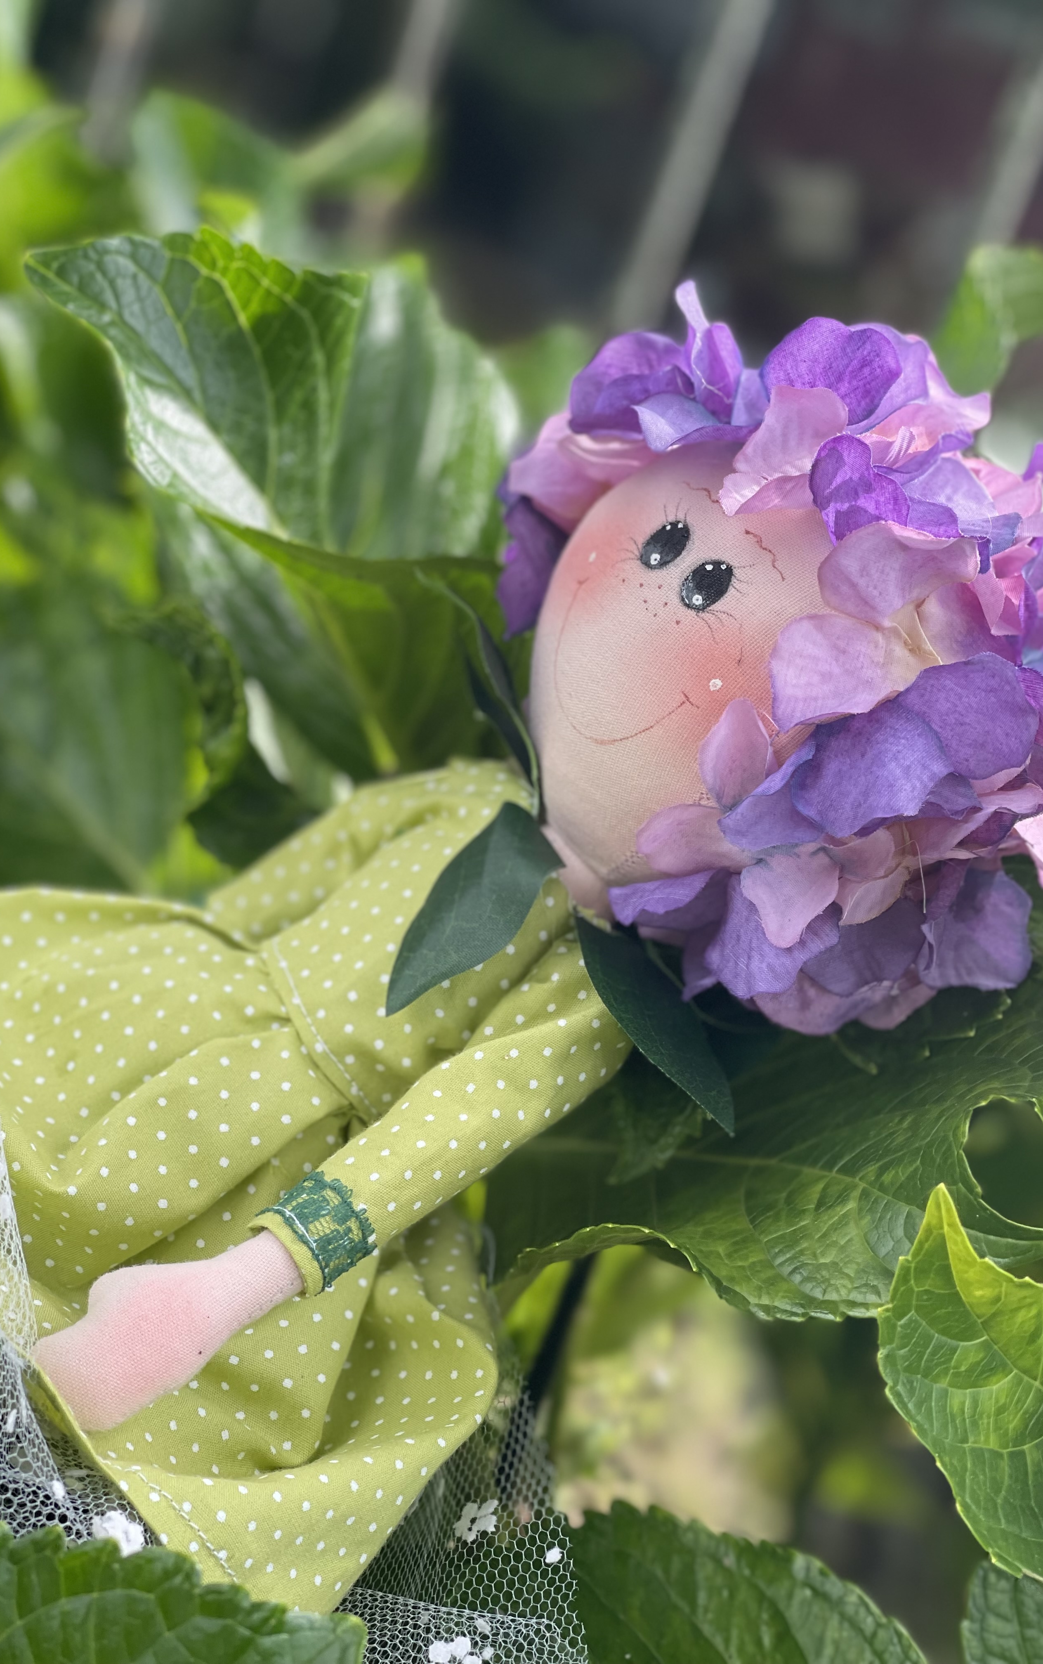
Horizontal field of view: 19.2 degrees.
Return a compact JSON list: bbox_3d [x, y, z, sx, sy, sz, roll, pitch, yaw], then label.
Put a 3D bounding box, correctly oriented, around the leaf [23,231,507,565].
[{"bbox_3d":[-0.054,-0.093,0.660,0.098,0.060,0.045,11,6,-9],"label":"leaf"}]

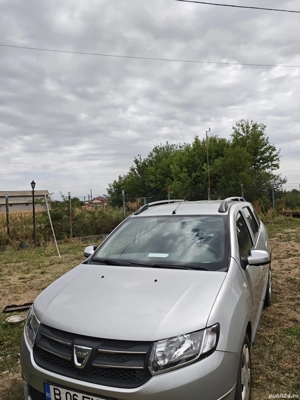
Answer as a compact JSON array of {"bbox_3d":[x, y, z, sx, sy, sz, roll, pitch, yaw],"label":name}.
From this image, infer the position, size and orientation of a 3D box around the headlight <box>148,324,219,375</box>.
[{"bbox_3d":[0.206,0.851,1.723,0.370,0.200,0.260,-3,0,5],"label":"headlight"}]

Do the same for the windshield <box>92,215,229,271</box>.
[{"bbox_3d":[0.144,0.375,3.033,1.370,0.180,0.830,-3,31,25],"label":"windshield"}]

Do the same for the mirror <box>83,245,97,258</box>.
[{"bbox_3d":[-0.625,0.595,3.459,0.210,0.145,0.125,-3,0,25],"label":"mirror"}]

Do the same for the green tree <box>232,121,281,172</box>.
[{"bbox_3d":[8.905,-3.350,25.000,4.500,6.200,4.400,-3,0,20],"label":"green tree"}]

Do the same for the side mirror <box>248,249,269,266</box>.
[{"bbox_3d":[0.984,0.516,2.719,0.210,0.145,0.125,-3,0,25],"label":"side mirror"}]

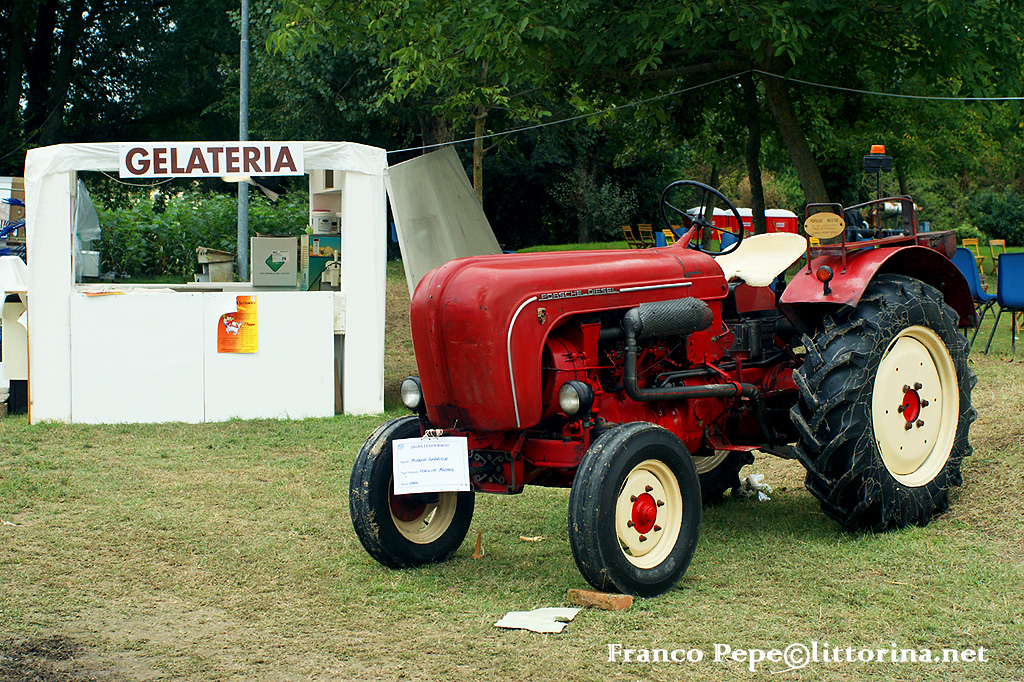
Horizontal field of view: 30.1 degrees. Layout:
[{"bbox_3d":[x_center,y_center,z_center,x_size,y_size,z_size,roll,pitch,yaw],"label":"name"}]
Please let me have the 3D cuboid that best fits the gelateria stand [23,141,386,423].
[{"bbox_3d":[-2.813,-0.581,17.531,3.080,2.400,2.300,-1,3,-10],"label":"gelateria stand"}]

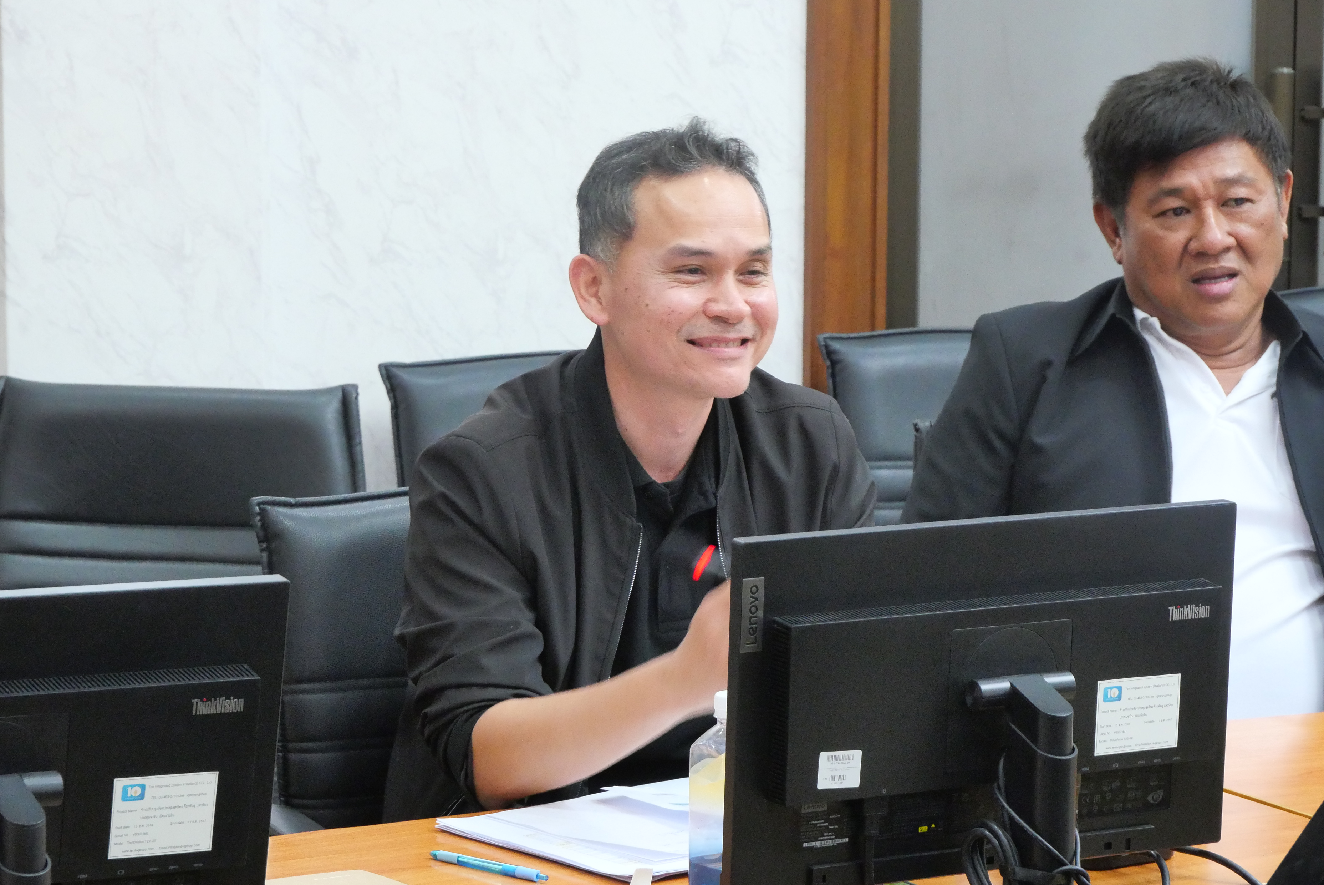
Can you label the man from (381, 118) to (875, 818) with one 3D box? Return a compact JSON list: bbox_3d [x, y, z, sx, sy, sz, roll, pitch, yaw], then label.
[{"bbox_3d":[0.030,0.368,4.175,0.550,1.320,0.760,-3,7,-28],"label":"man"}]

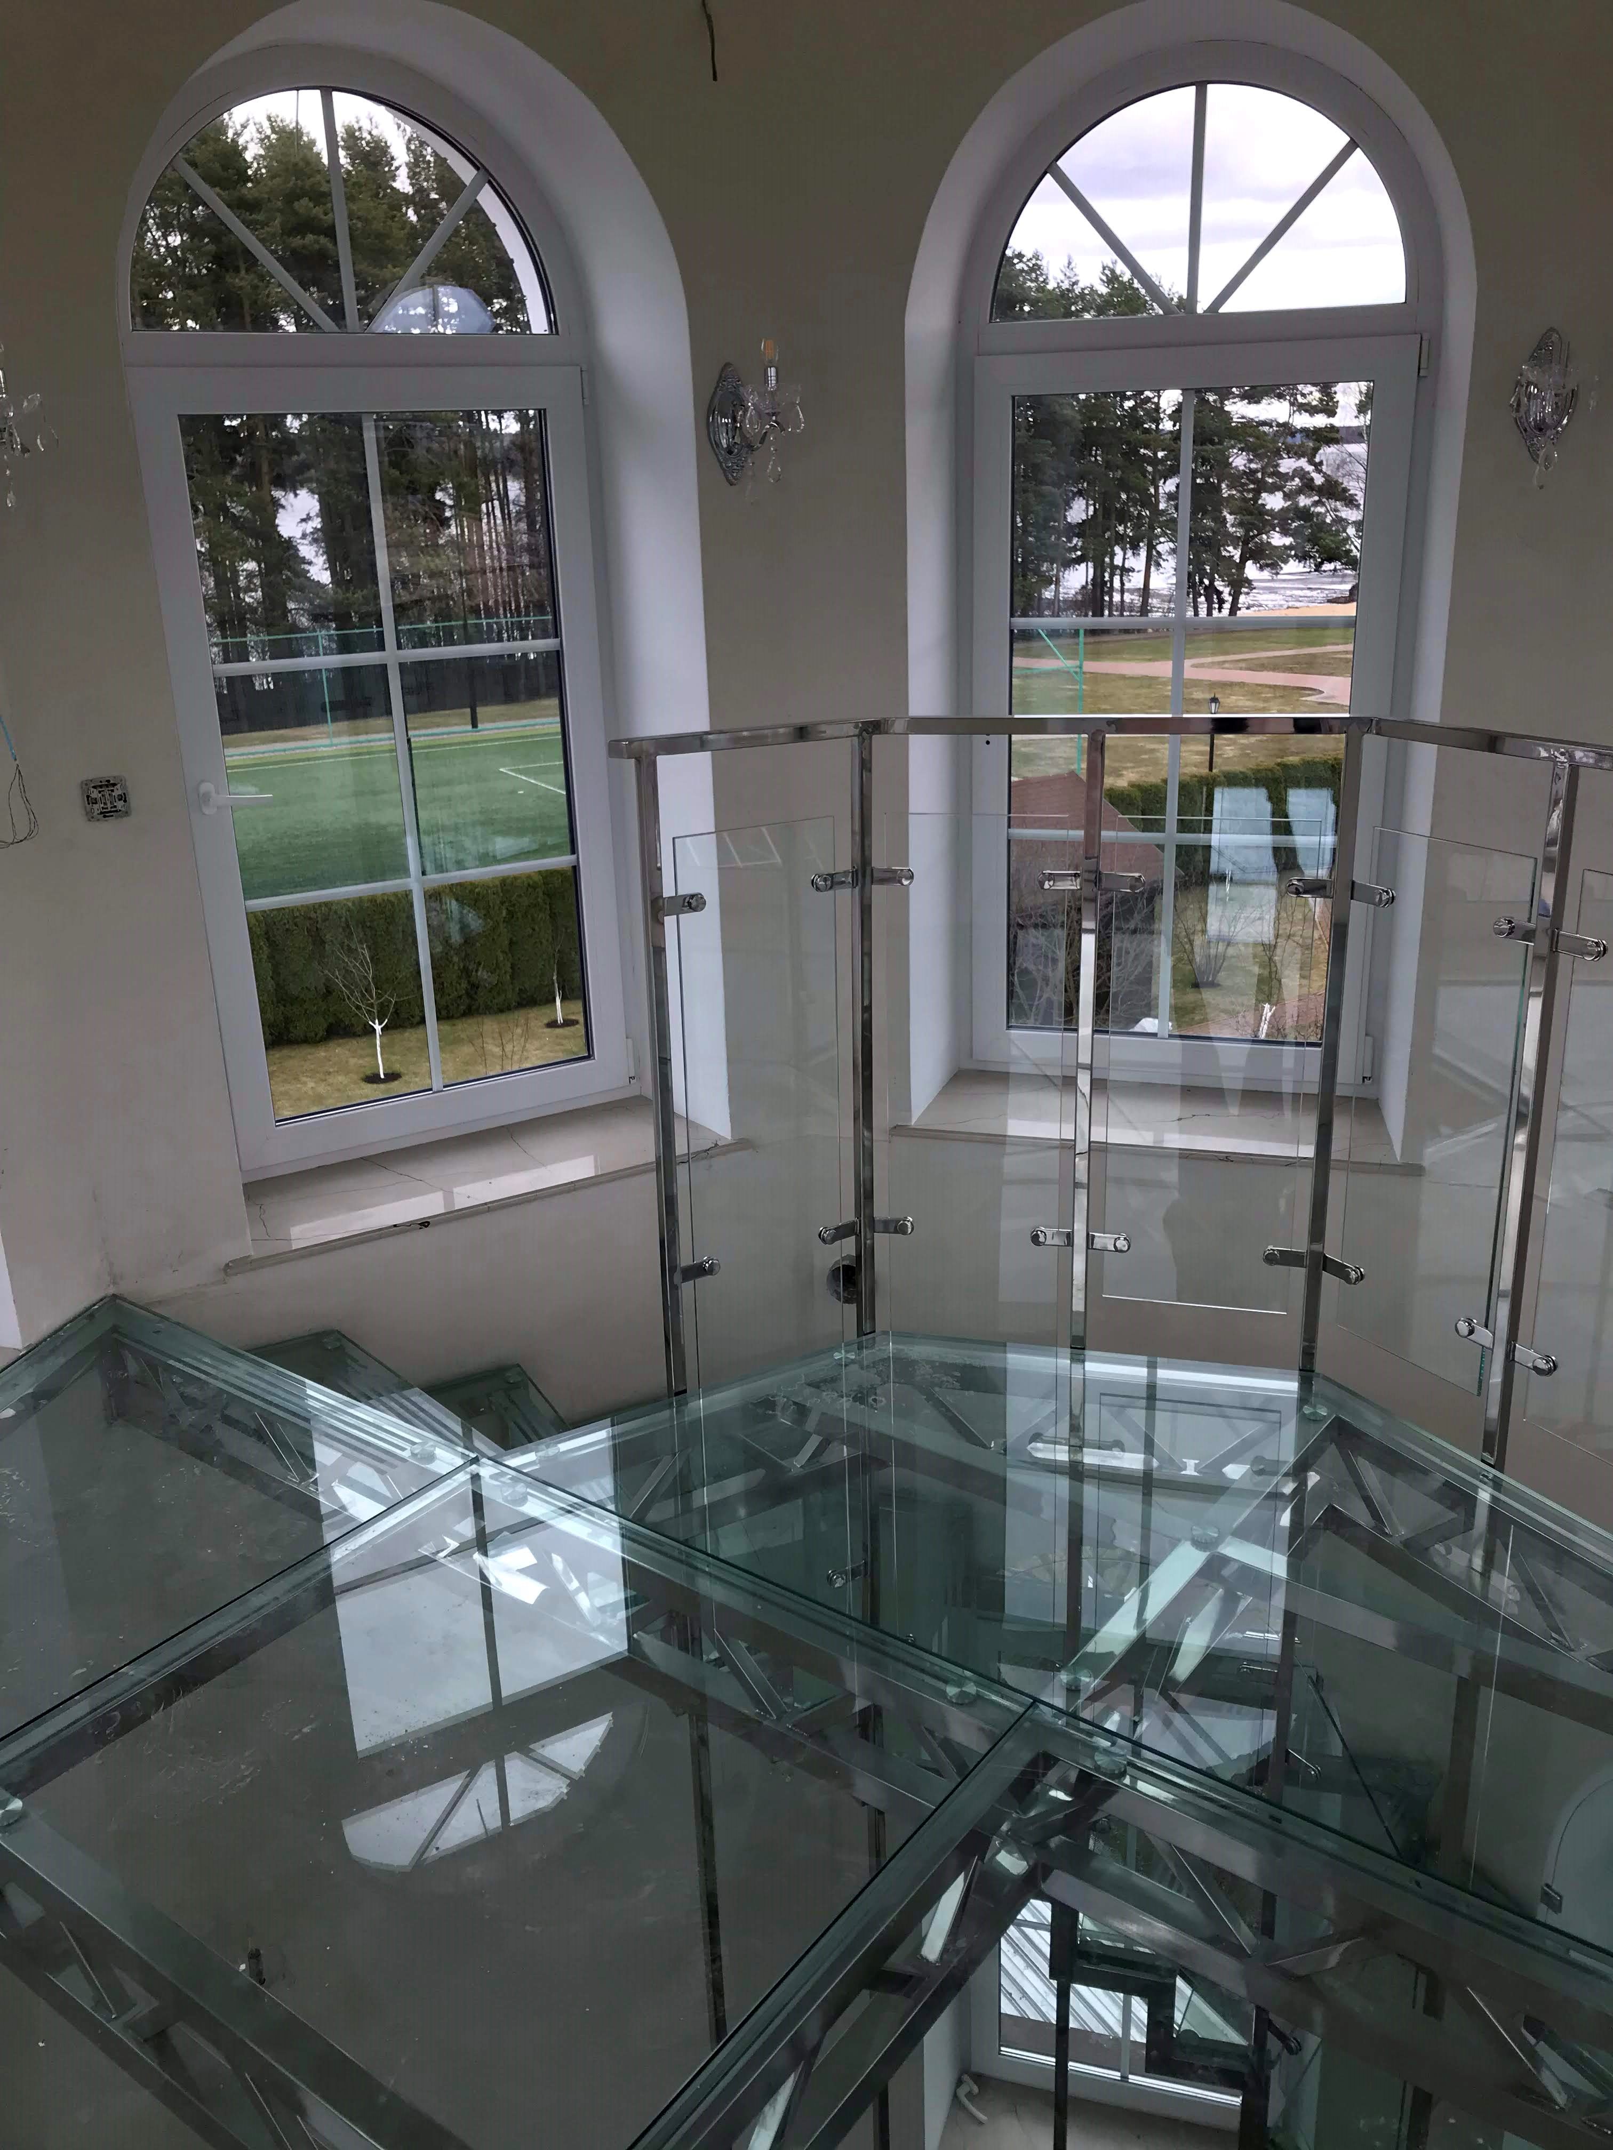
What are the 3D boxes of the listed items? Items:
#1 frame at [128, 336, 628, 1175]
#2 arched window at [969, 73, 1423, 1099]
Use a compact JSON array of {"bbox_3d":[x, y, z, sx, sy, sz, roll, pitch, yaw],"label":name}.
[{"bbox_3d":[-0.826,-0.641,3.623,0.917,1.638,0.090,-12,22,-28],"label":"frame"},{"bbox_3d":[0.803,-0.980,3.747,0.924,2.111,0.090,4,20,17],"label":"arched window"}]

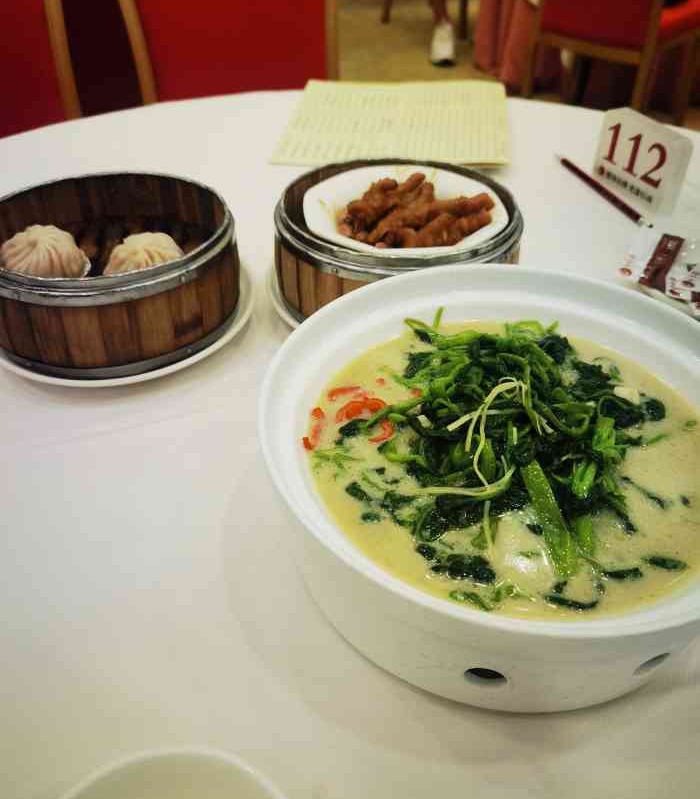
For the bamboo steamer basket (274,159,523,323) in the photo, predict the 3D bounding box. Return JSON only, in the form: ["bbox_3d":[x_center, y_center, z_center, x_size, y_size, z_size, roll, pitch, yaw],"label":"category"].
[{"bbox_3d":[0.035,-0.113,0.535,0.175,0.066,0.175,0,40,0],"label":"bamboo steamer basket"}]

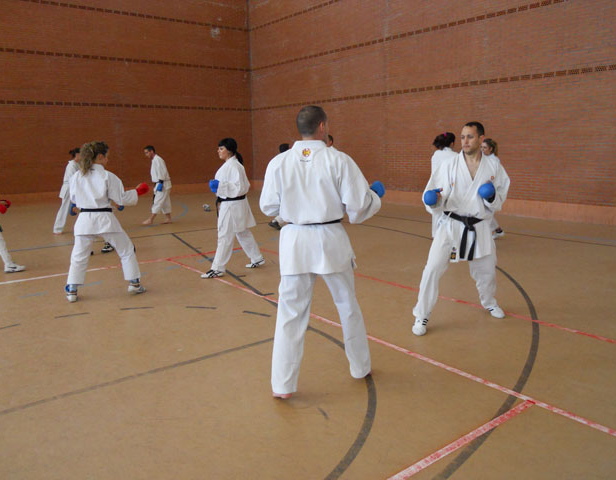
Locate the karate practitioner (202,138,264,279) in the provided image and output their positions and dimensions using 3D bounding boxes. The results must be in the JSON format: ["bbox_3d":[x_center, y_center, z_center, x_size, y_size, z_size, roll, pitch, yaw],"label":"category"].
[{"bbox_3d":[-0.946,-0.426,6.369,0.760,1.640,0.520,-3,10,-14],"label":"karate practitioner"}]

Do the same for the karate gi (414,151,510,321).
[{"bbox_3d":[1.269,-0.051,4.328,0.760,1.400,0.550,2,10,14],"label":"karate gi"}]

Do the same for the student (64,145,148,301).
[{"bbox_3d":[-2.043,-0.194,5.290,0.780,1.580,0.620,1,10,11],"label":"student"}]

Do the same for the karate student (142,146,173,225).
[{"bbox_3d":[-3.084,-1.095,10.510,0.620,1.600,0.500,-4,10,-17],"label":"karate student"}]

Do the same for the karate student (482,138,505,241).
[{"bbox_3d":[2.920,-0.811,8.391,0.680,1.610,0.550,-9,13,-40],"label":"karate student"}]

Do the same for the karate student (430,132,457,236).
[{"bbox_3d":[1.972,-0.663,7.400,0.550,1.680,0.620,5,11,29],"label":"karate student"}]

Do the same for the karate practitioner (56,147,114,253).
[{"bbox_3d":[-4.152,-0.858,9.280,0.700,1.580,0.520,-5,11,-25],"label":"karate practitioner"}]

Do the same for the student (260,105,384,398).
[{"bbox_3d":[0.101,0.050,3.277,0.680,1.730,0.600,2,10,16],"label":"student"}]

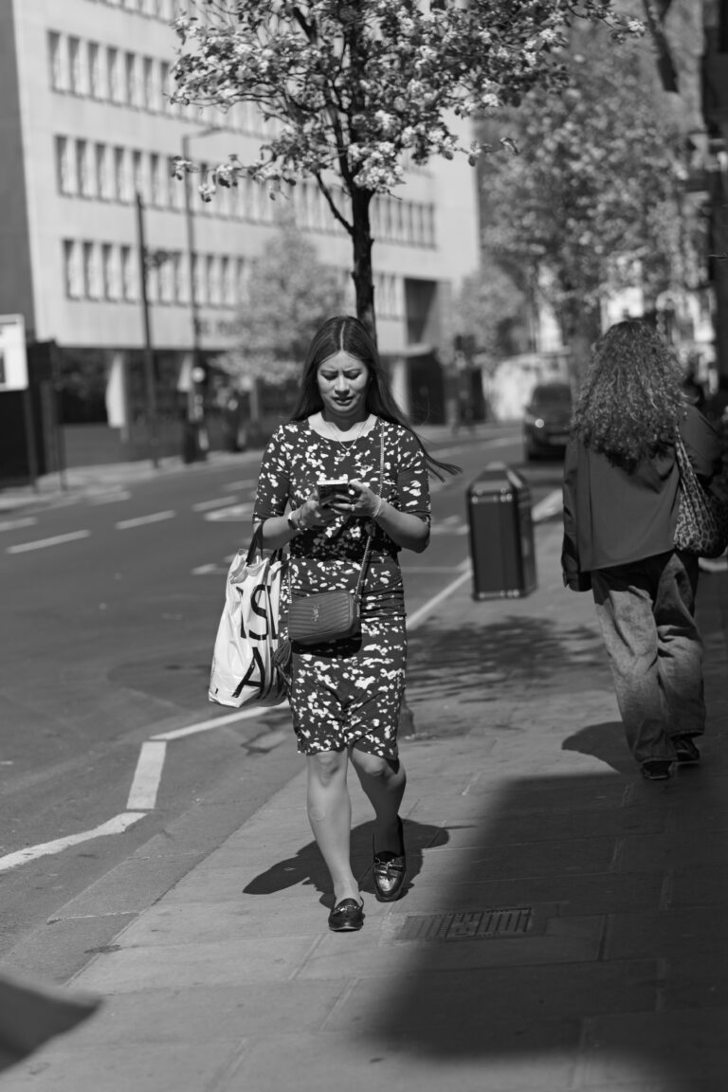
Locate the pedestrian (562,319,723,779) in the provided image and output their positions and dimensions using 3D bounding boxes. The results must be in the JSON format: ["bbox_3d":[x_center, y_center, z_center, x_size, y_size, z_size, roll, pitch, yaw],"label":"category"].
[{"bbox_3d":[1.022,-0.005,9.470,0.560,1.650,0.520,-3,3,6],"label":"pedestrian"}]

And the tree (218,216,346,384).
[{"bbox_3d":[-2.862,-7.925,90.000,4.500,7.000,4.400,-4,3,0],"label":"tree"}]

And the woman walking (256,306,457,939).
[{"bbox_3d":[-0.032,0.188,7.040,0.520,1.640,0.520,-3,3,4],"label":"woman walking"}]

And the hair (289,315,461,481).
[{"bbox_3d":[0.028,-0.403,7.000,0.440,0.450,0.250,-3,3,3],"label":"hair"}]

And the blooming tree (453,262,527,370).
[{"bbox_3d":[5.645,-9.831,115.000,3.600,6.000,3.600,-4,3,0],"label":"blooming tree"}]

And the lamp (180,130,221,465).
[{"bbox_3d":[-5.018,-7.907,81.000,1.250,10.600,0.400,-3,3,15],"label":"lamp"}]

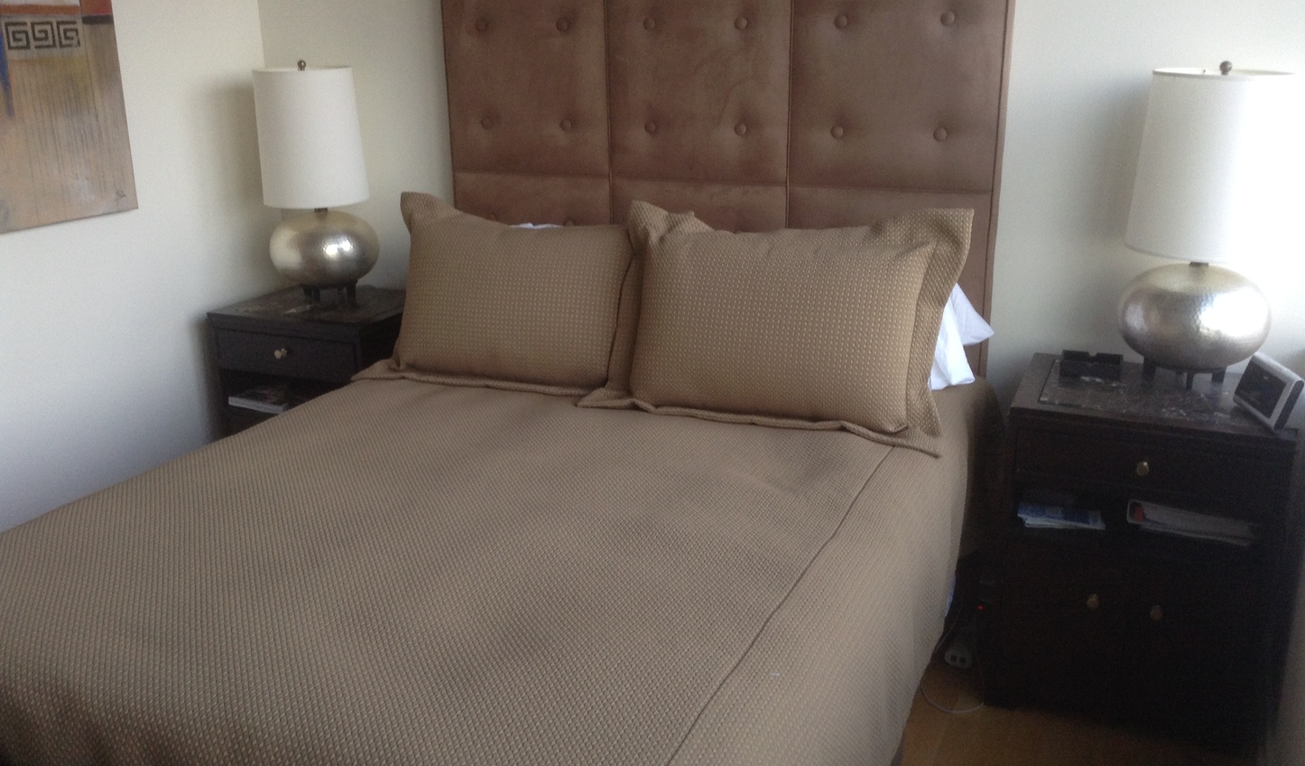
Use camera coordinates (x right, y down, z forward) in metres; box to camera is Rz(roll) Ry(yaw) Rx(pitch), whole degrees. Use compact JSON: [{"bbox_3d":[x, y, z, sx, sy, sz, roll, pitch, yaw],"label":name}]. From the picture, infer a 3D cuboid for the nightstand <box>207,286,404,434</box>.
[{"bbox_3d":[-0.971,0.111,3.877,0.555,0.738,0.455,6,18,22],"label":"nightstand"}]

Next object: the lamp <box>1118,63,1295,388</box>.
[{"bbox_3d":[1.228,-0.348,2.768,0.319,0.710,0.319,6,18,22],"label":"lamp"}]

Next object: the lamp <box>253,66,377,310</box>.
[{"bbox_3d":[-1.012,-0.601,3.733,0.319,0.710,0.319,6,18,22],"label":"lamp"}]

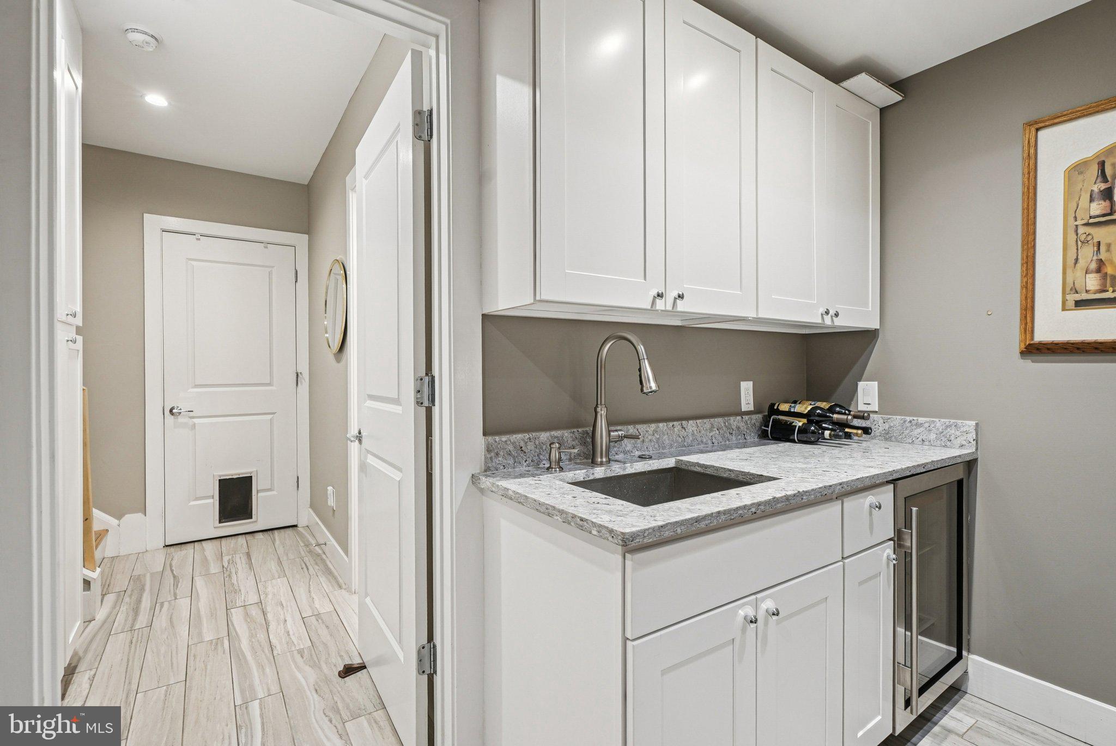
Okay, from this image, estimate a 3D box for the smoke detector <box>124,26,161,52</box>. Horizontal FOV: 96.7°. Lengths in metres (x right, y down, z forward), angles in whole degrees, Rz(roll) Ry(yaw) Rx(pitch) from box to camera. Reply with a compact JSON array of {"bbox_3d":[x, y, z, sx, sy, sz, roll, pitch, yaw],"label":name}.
[{"bbox_3d":[-1.780,-1.438,2.129,0.135,0.045,0.135,0,0,-33],"label":"smoke detector"}]

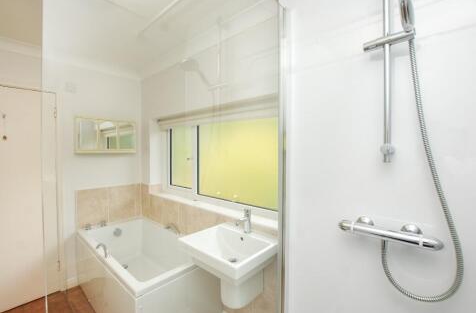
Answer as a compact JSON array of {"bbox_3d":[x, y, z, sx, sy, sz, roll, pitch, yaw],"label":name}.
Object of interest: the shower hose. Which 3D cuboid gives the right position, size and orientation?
[{"bbox_3d":[0.636,0.042,0.699,0.215,0.926,0.060,0,0,41],"label":"shower hose"}]

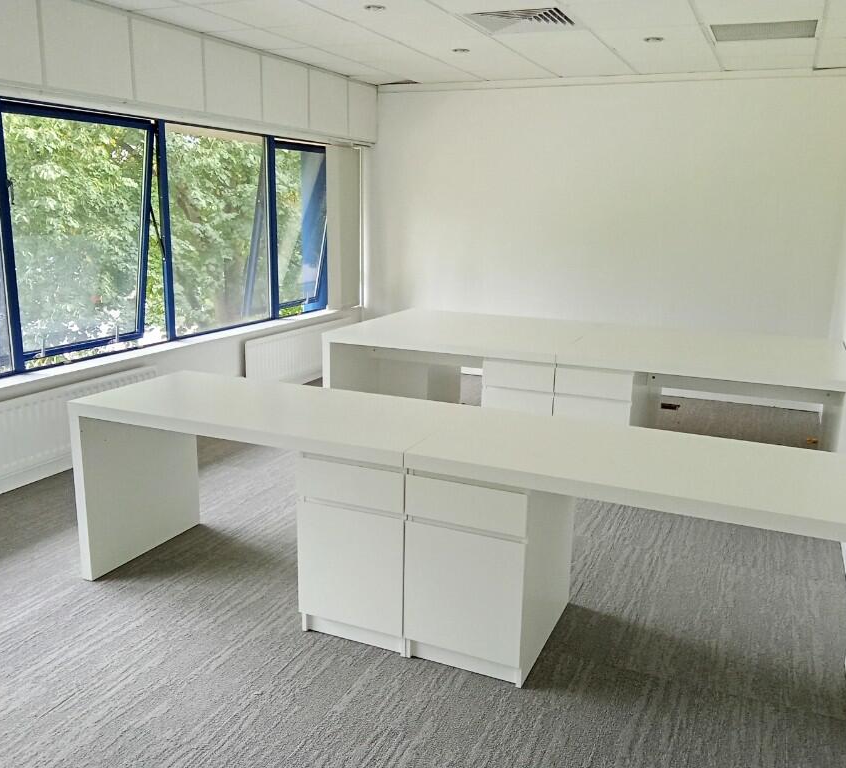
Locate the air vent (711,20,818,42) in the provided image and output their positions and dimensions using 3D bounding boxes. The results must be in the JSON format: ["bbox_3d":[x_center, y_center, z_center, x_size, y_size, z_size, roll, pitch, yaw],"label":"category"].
[{"bbox_3d":[1.900,-1.966,4.622,0.565,0.025,0.530,6,13,22],"label":"air vent"}]

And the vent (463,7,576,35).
[{"bbox_3d":[0.542,-1.966,4.505,0.557,0.030,0.597,7,14,23],"label":"vent"}]

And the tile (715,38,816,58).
[{"bbox_3d":[2.124,-2.082,5.133,0.600,0.020,0.600,6,13,22],"label":"tile"}]

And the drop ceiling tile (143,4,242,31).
[{"bbox_3d":[-1.253,-2.039,4.622,0.407,0.020,0.600,6,13,22],"label":"drop ceiling tile"}]

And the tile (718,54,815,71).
[{"bbox_3d":[2.348,-2.190,5.643,0.600,0.020,0.535,6,13,22],"label":"tile"}]

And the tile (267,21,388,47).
[{"bbox_3d":[-0.554,-2.101,4.969,0.600,0.020,0.600,6,13,22],"label":"tile"}]

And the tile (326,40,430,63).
[{"bbox_3d":[-0.314,-2.220,5.521,0.599,0.020,0.610,7,14,23],"label":"tile"}]

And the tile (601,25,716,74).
[{"bbox_3d":[1.560,-2.140,5.338,0.599,0.020,1.746,7,14,23],"label":"tile"}]

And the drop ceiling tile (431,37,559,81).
[{"bbox_3d":[0.472,-2.271,5.822,0.599,0.020,1.696,7,14,23],"label":"drop ceiling tile"}]

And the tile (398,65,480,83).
[{"bbox_3d":[0.133,-2.433,6.535,0.600,0.020,0.585,6,13,22],"label":"tile"}]

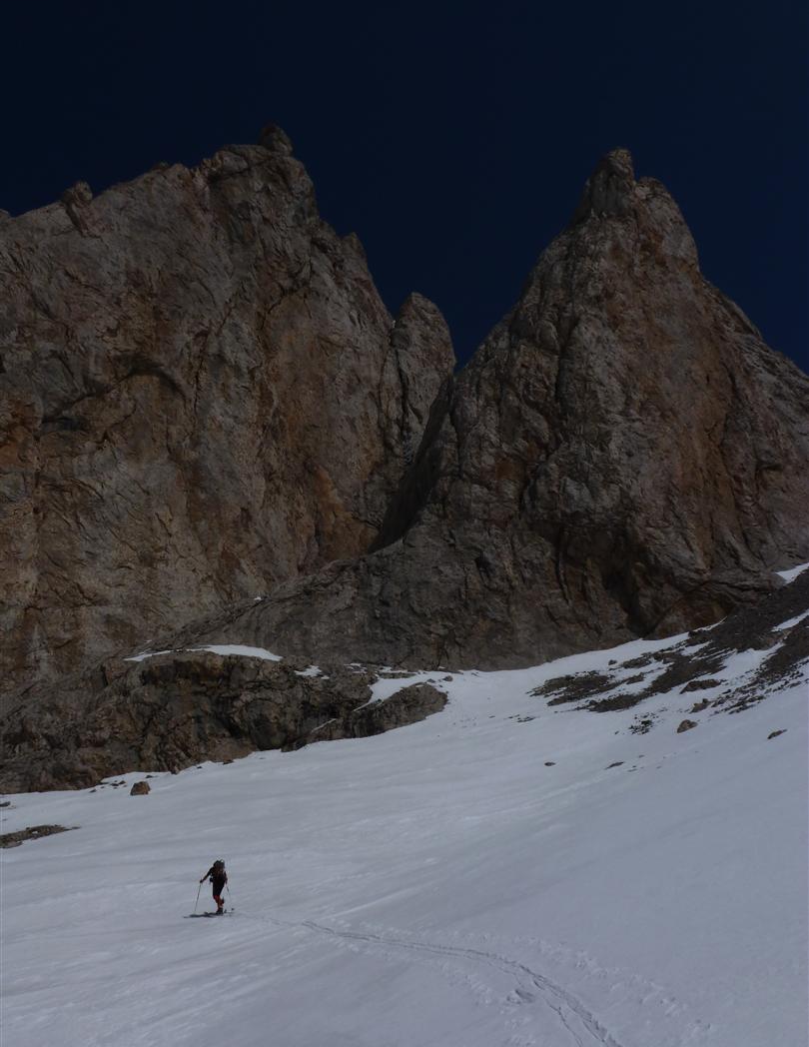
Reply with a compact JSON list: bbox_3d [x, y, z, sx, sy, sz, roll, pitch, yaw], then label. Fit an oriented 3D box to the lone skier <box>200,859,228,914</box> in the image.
[{"bbox_3d":[-6.242,11.919,36.800,0.660,1.700,0.700,17,-25,-42],"label":"lone skier"}]

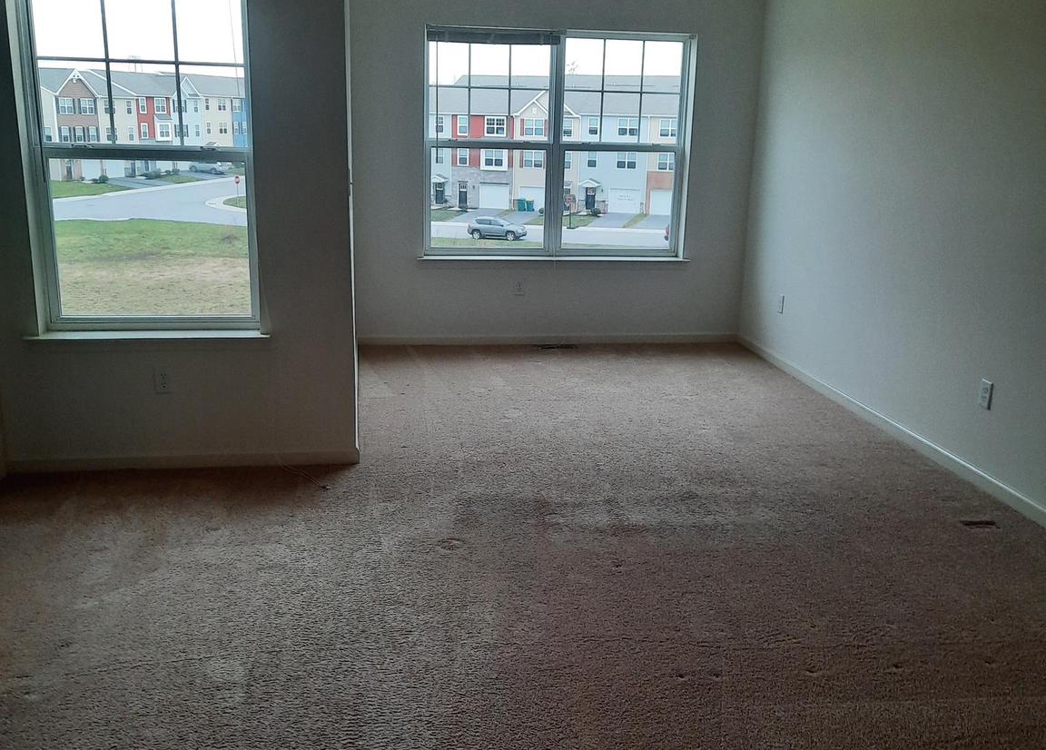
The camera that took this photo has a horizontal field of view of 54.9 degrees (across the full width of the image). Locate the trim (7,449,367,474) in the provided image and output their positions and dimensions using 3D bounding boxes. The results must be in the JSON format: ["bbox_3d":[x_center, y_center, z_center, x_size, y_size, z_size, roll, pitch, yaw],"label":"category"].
[{"bbox_3d":[-1.457,0.381,4.368,1.479,0.070,0.015,-1,15,-9],"label":"trim"}]

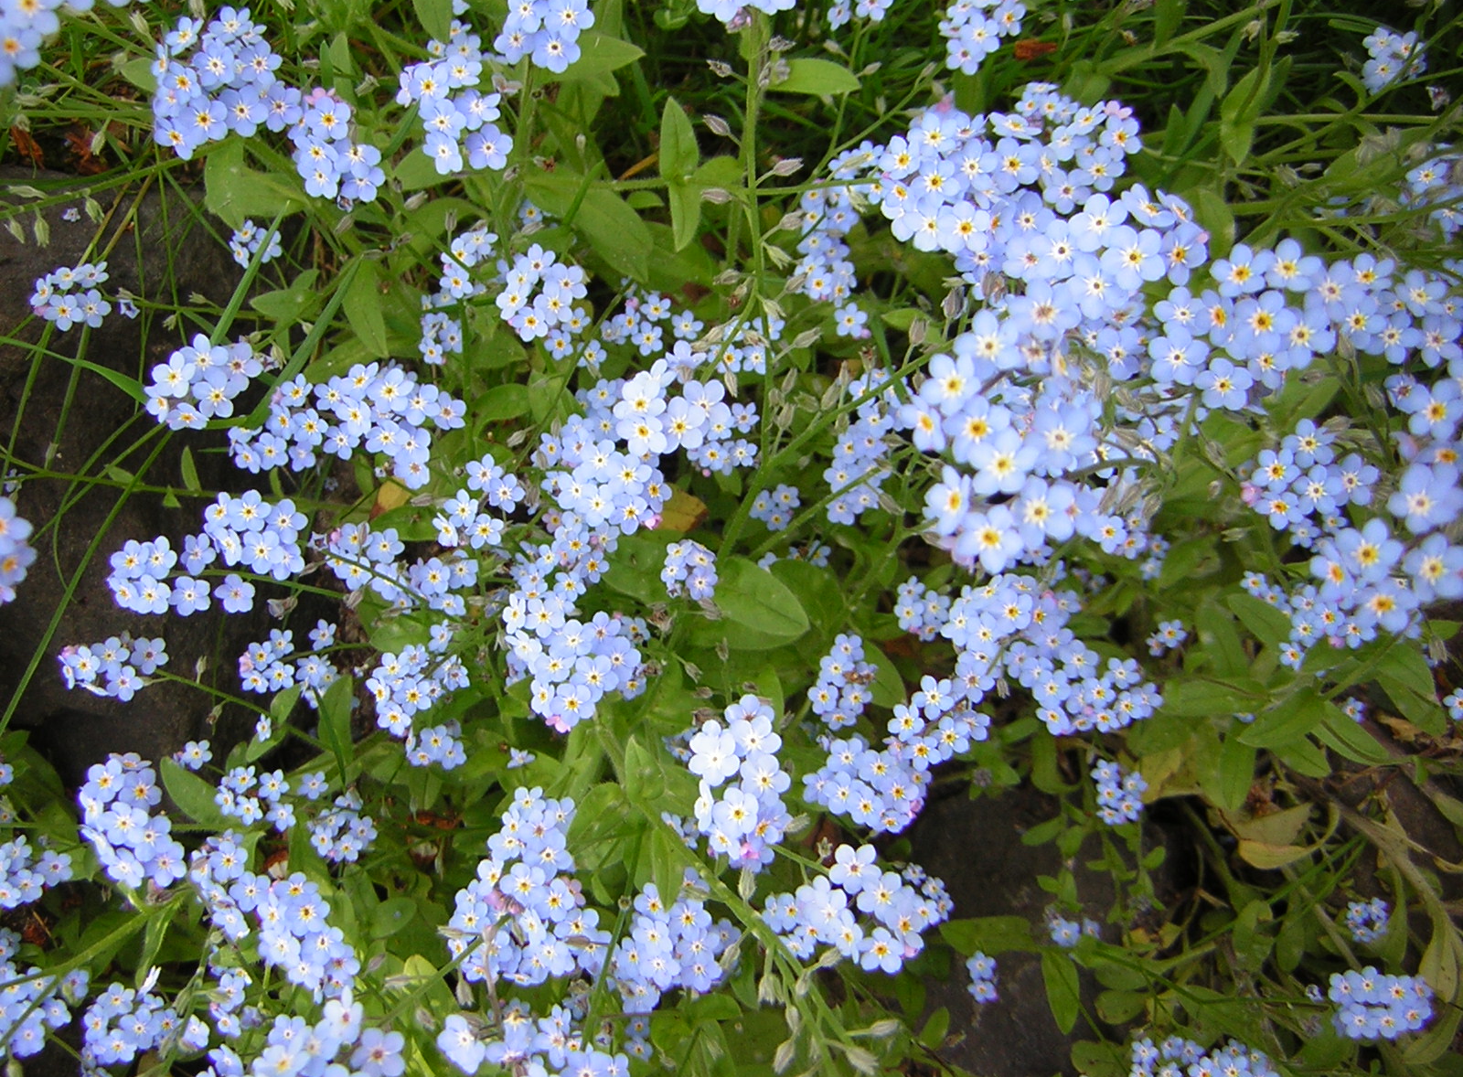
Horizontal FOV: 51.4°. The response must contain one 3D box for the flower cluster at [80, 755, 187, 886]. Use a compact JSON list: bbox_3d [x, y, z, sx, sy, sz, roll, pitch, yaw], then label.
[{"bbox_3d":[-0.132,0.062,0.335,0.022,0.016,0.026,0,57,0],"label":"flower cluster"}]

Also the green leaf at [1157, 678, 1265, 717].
[{"bbox_3d":[0.145,0.049,0.460,0.031,0.005,0.011,-6,75,4],"label":"green leaf"}]

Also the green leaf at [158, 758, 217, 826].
[{"bbox_3d":[-0.163,0.076,0.460,0.028,0.006,0.010,42,66,8],"label":"green leaf"}]

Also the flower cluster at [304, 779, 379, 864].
[{"bbox_3d":[-0.113,0.082,0.440,0.021,0.014,0.021,0,57,0],"label":"flower cluster"}]

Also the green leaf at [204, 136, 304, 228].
[{"bbox_3d":[-0.129,-0.096,0.410,0.029,0.008,0.023,8,71,9],"label":"green leaf"}]

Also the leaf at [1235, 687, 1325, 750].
[{"bbox_3d":[0.159,0.052,0.440,0.028,0.005,0.011,-29,66,0],"label":"leaf"}]

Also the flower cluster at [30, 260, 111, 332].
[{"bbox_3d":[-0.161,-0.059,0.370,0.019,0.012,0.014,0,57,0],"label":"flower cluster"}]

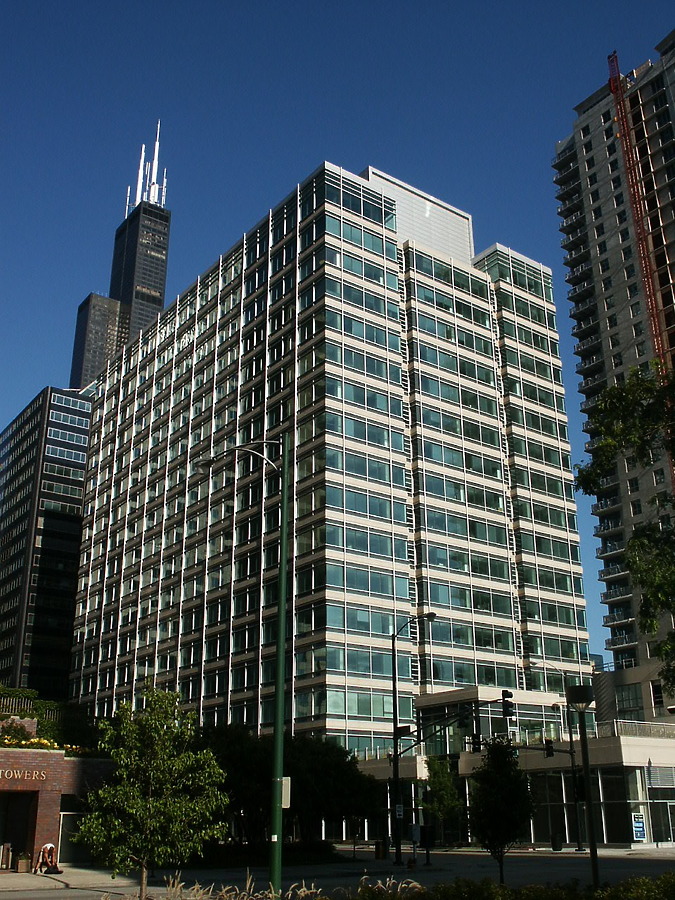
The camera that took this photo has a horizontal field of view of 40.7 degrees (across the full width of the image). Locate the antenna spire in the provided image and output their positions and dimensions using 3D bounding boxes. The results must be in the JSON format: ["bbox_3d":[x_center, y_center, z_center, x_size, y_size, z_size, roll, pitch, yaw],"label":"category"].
[{"bbox_3d":[-153.240,-220.596,735.087,21.000,84.000,39.000,15,-27,-33],"label":"antenna spire"}]

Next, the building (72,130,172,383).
[{"bbox_3d":[-158.869,-11.735,660.578,68.600,525.000,68.600,15,-27,-33],"label":"building"}]

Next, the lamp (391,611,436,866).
[{"bbox_3d":[3.067,11.379,36.108,0.450,9.450,2.950,15,-27,-33],"label":"lamp"}]

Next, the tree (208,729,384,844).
[{"bbox_3d":[-2.077,15.775,42.112,7.800,5.900,6.500,1,-22,-3],"label":"tree"}]

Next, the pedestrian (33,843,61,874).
[{"bbox_3d":[-10.306,14.548,32.398,0.850,0.960,0.650,-17,-27,35],"label":"pedestrian"}]

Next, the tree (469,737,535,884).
[{"bbox_3d":[3.670,8.209,20.297,1.500,3.400,1.500,-4,-22,9],"label":"tree"}]

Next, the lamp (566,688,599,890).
[{"bbox_3d":[5.433,7.542,20.280,0.580,4.600,0.580,-6,-23,13],"label":"lamp"}]

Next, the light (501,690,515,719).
[{"bbox_3d":[6.106,9.079,32.591,0.420,1.030,0.370,15,-27,-33],"label":"light"}]

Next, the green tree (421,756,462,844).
[{"bbox_3d":[6.566,22.389,57.992,2.800,5.500,2.800,-3,-22,5],"label":"green tree"}]

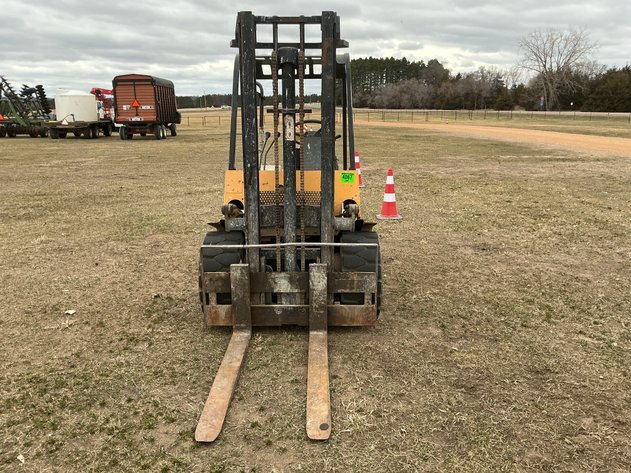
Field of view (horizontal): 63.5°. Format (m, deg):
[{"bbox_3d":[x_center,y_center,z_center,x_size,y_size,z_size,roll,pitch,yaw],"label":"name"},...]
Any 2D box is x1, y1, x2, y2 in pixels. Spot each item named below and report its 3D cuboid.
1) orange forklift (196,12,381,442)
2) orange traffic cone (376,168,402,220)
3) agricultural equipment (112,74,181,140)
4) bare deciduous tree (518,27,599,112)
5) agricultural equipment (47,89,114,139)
[{"bbox_3d":[-0.185,-0.512,4.092,1.400,2.190,3.850,0,14,0],"label":"orange forklift"},{"bbox_3d":[1.075,-0.601,7.383,0.380,0.720,0.380,0,14,0],"label":"orange traffic cone"},{"bbox_3d":[-9.050,-7.066,28.023,2.250,3.100,6.100,-2,15,-6],"label":"agricultural equipment"},{"bbox_3d":[53.600,-36.399,112.475,15.800,17.000,15.500,0,14,0],"label":"bare deciduous tree"},{"bbox_3d":[-12.850,-6.806,28.194,2.300,2.550,4.900,-2,15,-8],"label":"agricultural equipment"}]

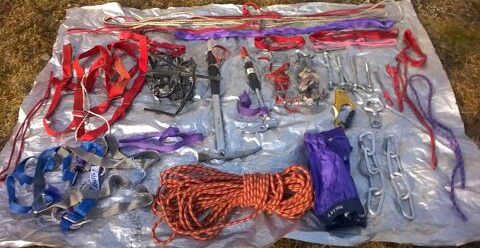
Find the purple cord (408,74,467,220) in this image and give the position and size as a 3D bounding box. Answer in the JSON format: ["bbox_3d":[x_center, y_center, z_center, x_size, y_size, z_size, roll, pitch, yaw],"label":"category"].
[{"bbox_3d":[0.852,0.055,1.650,0.115,0.018,0.730,0,53,0],"label":"purple cord"}]

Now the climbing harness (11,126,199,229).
[{"bbox_3d":[-0.525,0.187,1.524,0.700,0.060,0.400,-6,53,-5],"label":"climbing harness"}]

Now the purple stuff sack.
[{"bbox_3d":[0.360,0.191,1.512,0.180,0.075,0.425,0,53,0],"label":"purple stuff sack"}]

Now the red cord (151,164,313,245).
[{"bbox_3d":[-0.026,0.279,1.430,0.560,0.100,0.290,-3,53,-2],"label":"red cord"}]

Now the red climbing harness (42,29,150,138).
[{"bbox_3d":[-0.658,-0.204,1.826,0.450,0.050,0.670,-6,53,-4],"label":"red climbing harness"}]

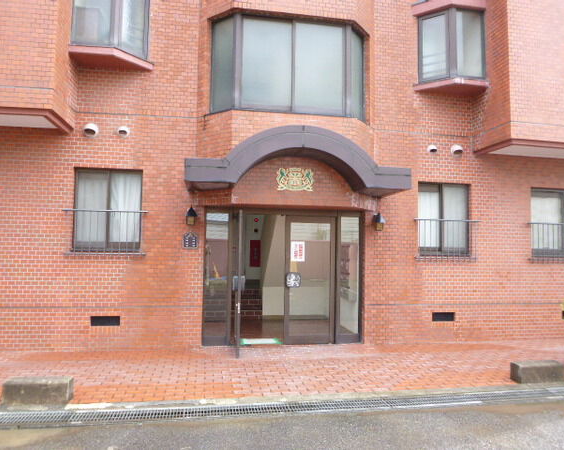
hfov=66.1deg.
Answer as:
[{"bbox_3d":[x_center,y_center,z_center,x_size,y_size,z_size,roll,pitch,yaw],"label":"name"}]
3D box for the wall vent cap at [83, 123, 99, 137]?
[{"bbox_3d":[-2.800,-1.385,6.351,0.205,0.200,0.130,1,-4,-10],"label":"wall vent cap"}]

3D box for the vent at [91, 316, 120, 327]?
[{"bbox_3d":[-2.550,1.398,6.278,0.402,0.145,0.050,1,-4,-10],"label":"vent"}]

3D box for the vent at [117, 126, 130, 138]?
[{"bbox_3d":[-2.351,-1.382,6.440,0.165,0.160,0.110,1,-4,-10],"label":"vent"}]

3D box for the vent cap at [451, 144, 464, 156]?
[{"bbox_3d":[2.978,-1.248,7.360,0.205,0.200,0.130,1,-4,-10],"label":"vent cap"}]

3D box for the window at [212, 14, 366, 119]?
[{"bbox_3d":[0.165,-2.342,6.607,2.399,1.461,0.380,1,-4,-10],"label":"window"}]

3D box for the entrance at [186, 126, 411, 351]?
[{"bbox_3d":[0.180,0.266,6.320,3.112,3.179,1.050,1,-4,-10],"label":"entrance"}]

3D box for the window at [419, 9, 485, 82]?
[{"bbox_3d":[2.863,-2.982,7.331,1.038,1.206,0.360,1,-4,-10],"label":"window"}]

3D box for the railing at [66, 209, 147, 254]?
[{"bbox_3d":[-2.558,0.109,6.288,1.166,0.643,0.110,1,-4,-10],"label":"railing"}]

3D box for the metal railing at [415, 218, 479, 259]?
[{"bbox_3d":[2.752,0.245,7.214,1.166,0.643,0.110,1,-4,-10],"label":"metal railing"}]

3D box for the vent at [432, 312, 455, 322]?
[{"bbox_3d":[2.680,1.530,7.191,0.395,0.145,0.050,1,-4,-10],"label":"vent"}]

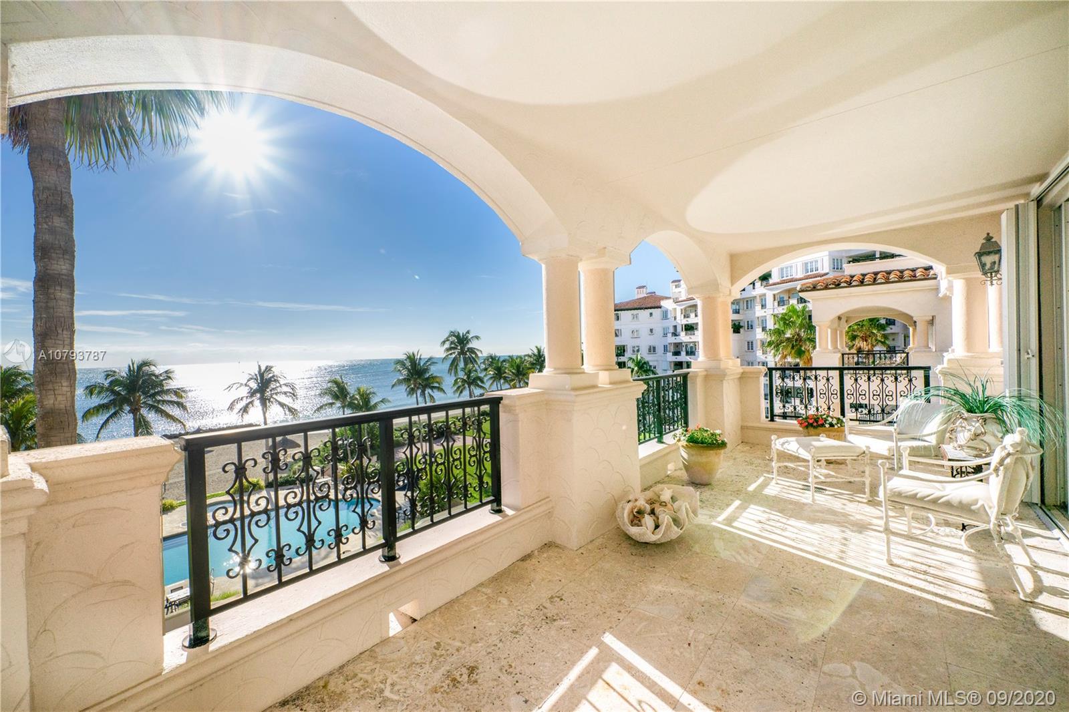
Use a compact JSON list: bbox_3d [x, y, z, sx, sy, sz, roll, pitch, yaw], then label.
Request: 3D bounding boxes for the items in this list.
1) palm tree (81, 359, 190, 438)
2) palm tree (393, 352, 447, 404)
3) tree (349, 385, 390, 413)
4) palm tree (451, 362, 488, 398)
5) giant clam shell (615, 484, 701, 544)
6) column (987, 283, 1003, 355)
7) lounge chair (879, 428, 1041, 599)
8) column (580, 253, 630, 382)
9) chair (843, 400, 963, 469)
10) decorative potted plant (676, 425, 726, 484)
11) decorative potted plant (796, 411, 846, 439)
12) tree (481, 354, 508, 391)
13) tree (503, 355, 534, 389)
[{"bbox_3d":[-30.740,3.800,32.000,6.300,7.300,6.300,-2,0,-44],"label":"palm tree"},{"bbox_3d":[-13.237,5.391,48.331,5.900,11.950,5.900,-2,0,-15],"label":"palm tree"},{"bbox_3d":[-18.938,7.434,47.446,4.700,8.200,4.700,-2,0,-22],"label":"tree"},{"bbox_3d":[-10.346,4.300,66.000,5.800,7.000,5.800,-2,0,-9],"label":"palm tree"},{"bbox_3d":[0.945,1.209,3.200,0.530,0.290,0.660,-1,0,44],"label":"giant clam shell"},{"bbox_3d":[5.627,-0.482,5.032,0.270,0.890,0.270,-1,0,40],"label":"column"},{"bbox_3d":[2.595,0.860,2.537,0.630,0.820,0.640,-2,0,-39],"label":"lounge chair"},{"bbox_3d":[0.603,-0.316,3.577,0.350,1.080,0.350,-2,0,0],"label":"column"},{"bbox_3d":[3.474,0.831,3.974,0.670,0.820,0.640,-2,0,-1],"label":"chair"},{"bbox_3d":[1.755,1.001,4.289,0.500,0.570,0.500,-2,0,22],"label":"decorative potted plant"},{"bbox_3d":[3.570,0.979,5.160,0.500,0.590,0.440,-2,0,24],"label":"decorative potted plant"},{"bbox_3d":[-6.441,5.394,68.974,4.700,11.350,4.700,-2,0,-5],"label":"tree"},{"bbox_3d":[-2.488,5.421,65.975,5.000,11.110,5.000,-2,0,-2],"label":"tree"}]

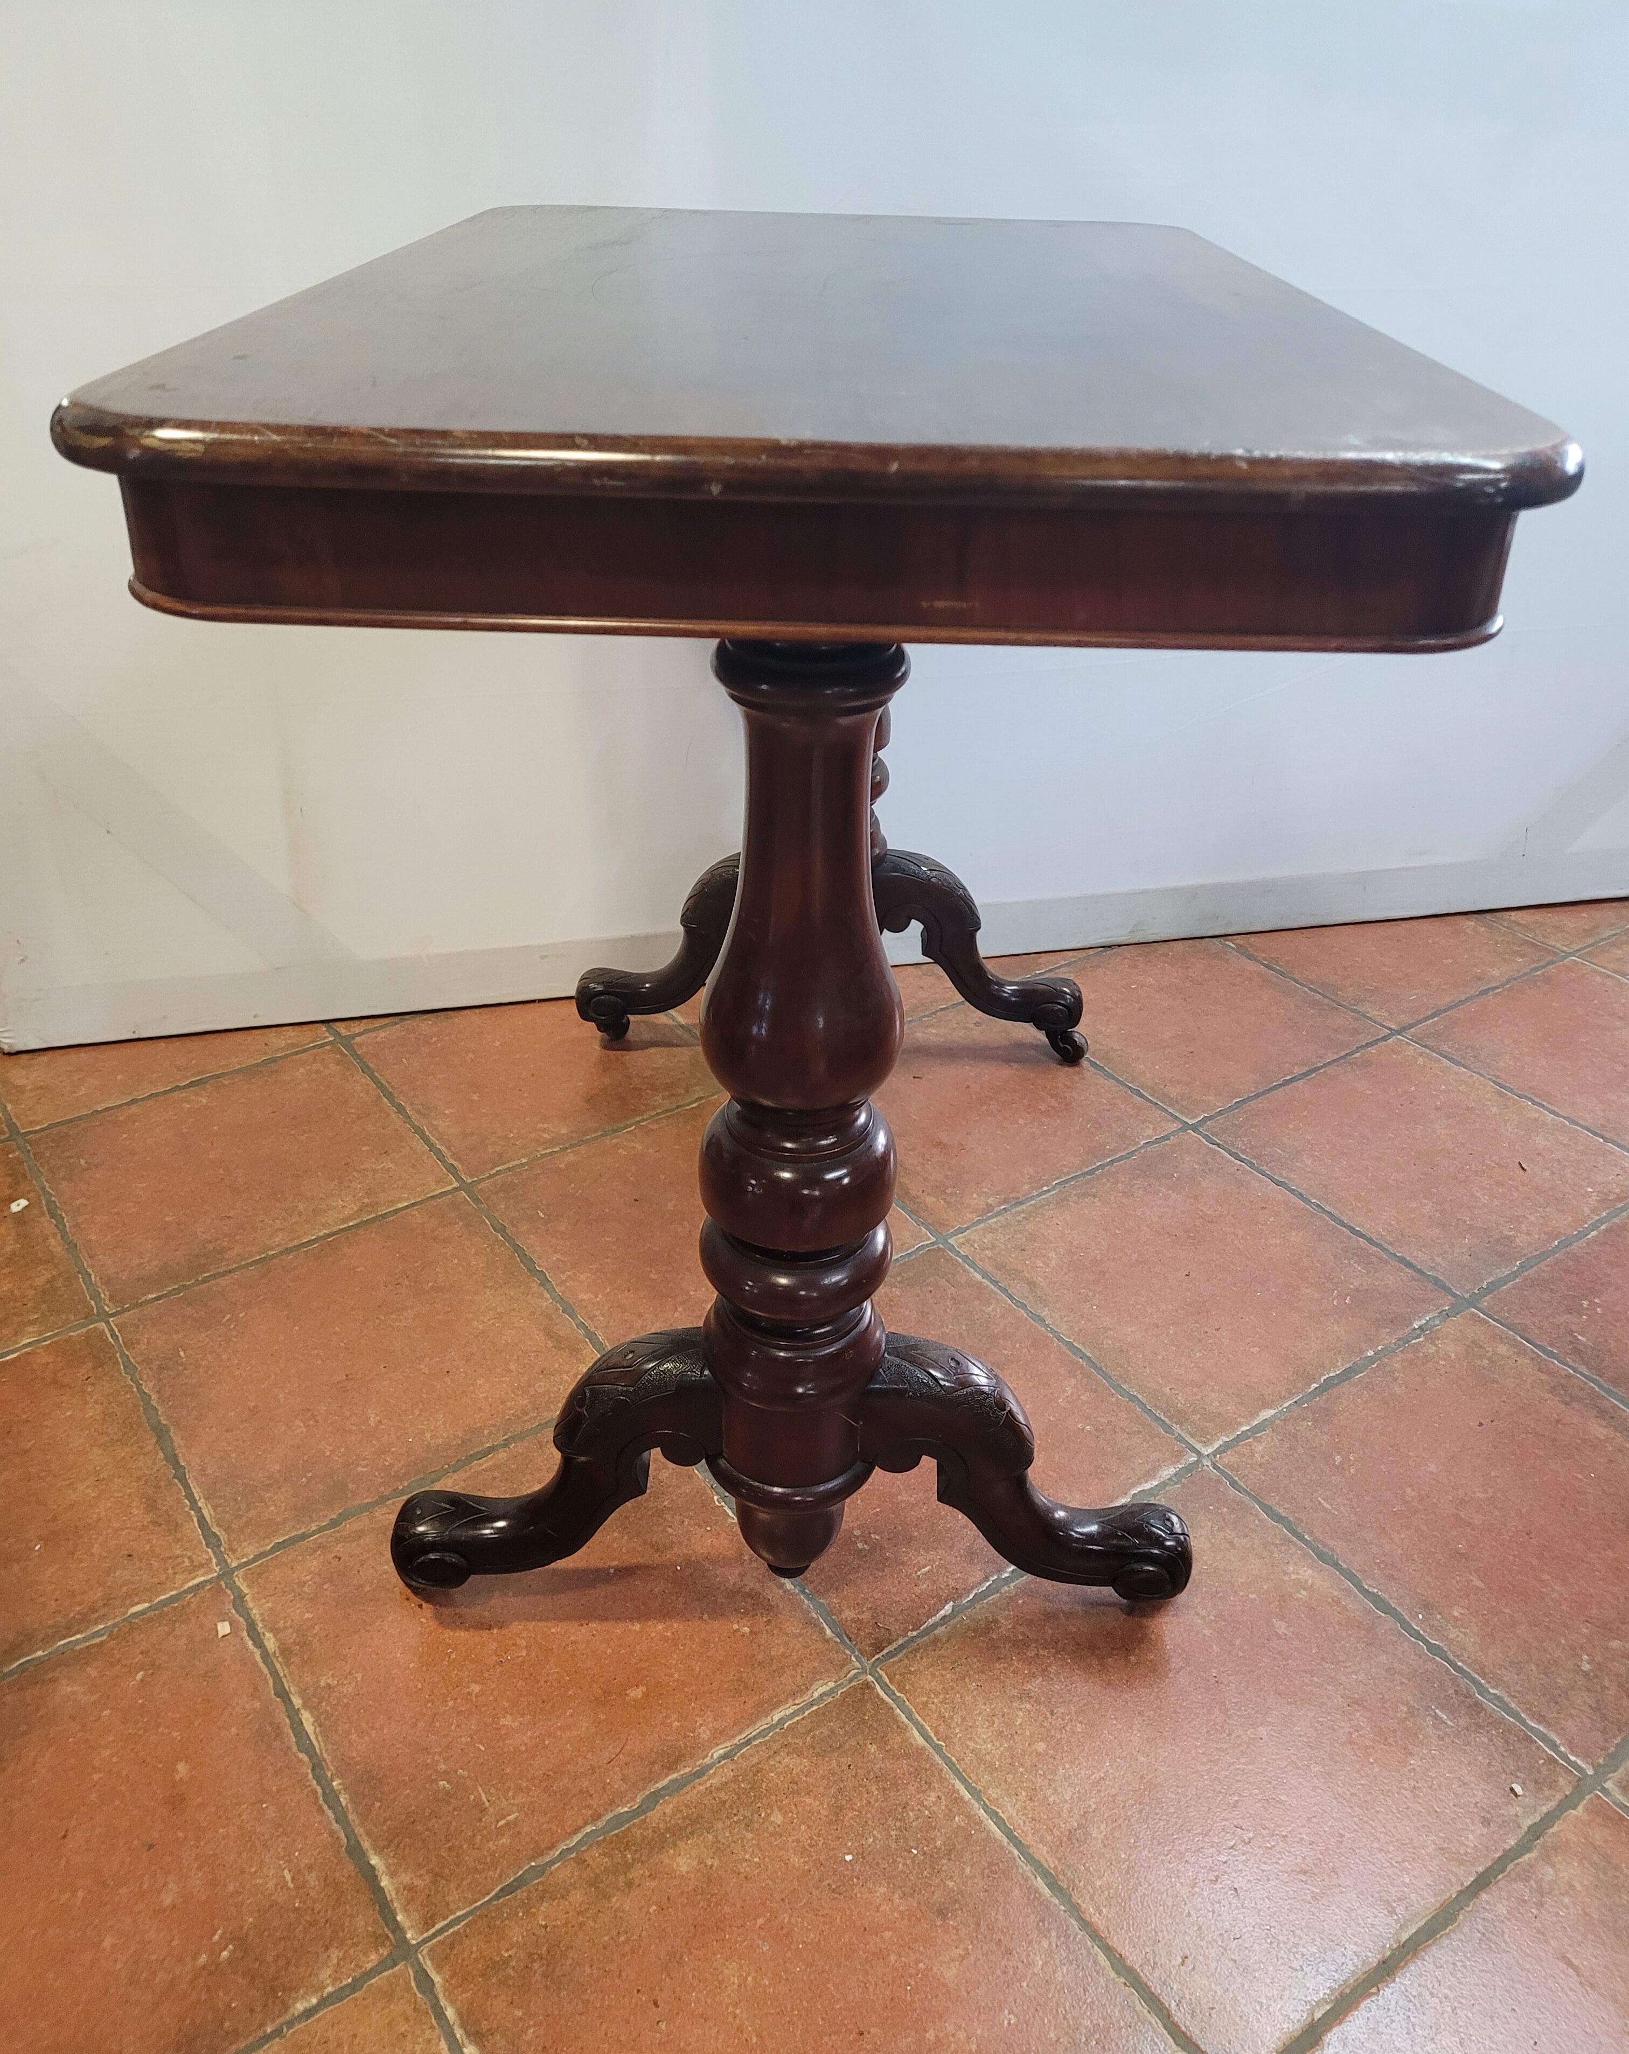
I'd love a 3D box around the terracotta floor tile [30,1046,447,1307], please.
[{"bbox_3d":[-0.526,0.127,1.485,0.297,0.012,0.297,-19,37,-30],"label":"terracotta floor tile"}]

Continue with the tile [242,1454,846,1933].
[{"bbox_3d":[-0.179,0.388,1.058,0.297,0.012,0.297,-19,37,-30],"label":"tile"}]

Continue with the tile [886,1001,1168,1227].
[{"bbox_3d":[0.145,0.079,1.574,0.297,0.012,0.297,-19,37,-30],"label":"tile"}]

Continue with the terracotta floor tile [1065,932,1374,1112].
[{"bbox_3d":[0.394,-0.009,1.724,0.297,0.012,0.297,-19,37,-30],"label":"terracotta floor tile"}]

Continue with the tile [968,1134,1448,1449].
[{"bbox_3d":[0.321,0.208,1.362,0.297,0.012,0.297,-19,37,-30],"label":"tile"}]

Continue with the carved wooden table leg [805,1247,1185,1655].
[{"bbox_3d":[0.129,0.290,1.028,0.224,0.201,0.068,1,31,1],"label":"carved wooden table leg"}]

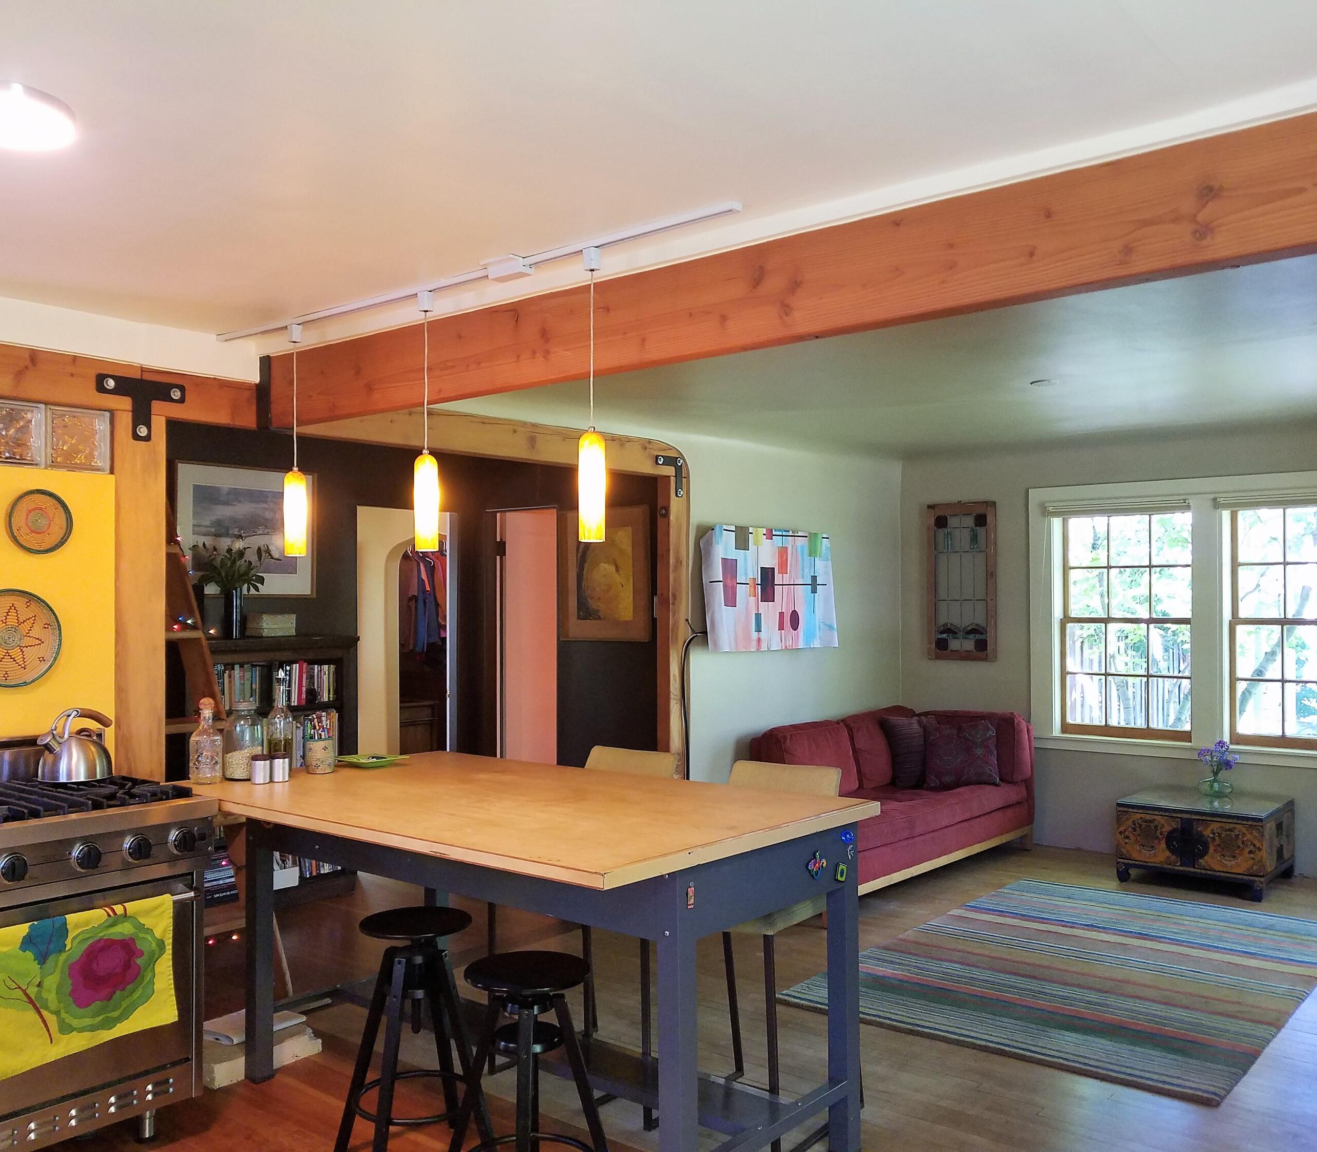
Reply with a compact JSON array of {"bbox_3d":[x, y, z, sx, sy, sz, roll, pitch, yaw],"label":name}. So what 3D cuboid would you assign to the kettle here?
[{"bbox_3d":[-1.719,0.494,3.395,0.195,0.203,0.205,-1,-2,41],"label":"kettle"}]

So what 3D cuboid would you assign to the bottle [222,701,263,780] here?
[{"bbox_3d":[-1.373,0.537,3.824,0.125,0.262,0.125,-1,-2,40],"label":"bottle"}]

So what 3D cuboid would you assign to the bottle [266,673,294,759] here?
[{"bbox_3d":[-1.236,0.481,3.782,0.085,0.339,0.085,-1,-2,39],"label":"bottle"}]

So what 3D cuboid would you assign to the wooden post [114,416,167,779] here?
[{"bbox_3d":[-1.780,0.522,3.873,0.150,2.124,0.176,-1,-2,39],"label":"wooden post"}]

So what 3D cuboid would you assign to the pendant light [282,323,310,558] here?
[{"bbox_3d":[-1.208,-0.452,3.837,0.080,0.773,0.080,-1,-2,39],"label":"pendant light"}]

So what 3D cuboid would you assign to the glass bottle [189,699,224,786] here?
[{"bbox_3d":[-1.420,0.514,3.629,0.104,0.265,0.104,-1,-2,39],"label":"glass bottle"}]

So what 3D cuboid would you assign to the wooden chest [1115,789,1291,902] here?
[{"bbox_3d":[2.943,1.429,6.221,0.723,0.420,0.650,-1,-2,39],"label":"wooden chest"}]

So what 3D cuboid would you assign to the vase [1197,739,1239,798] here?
[{"bbox_3d":[3.090,1.064,6.386,0.219,0.301,0.202,-1,-2,39],"label":"vase"}]

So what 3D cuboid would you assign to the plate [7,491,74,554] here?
[{"bbox_3d":[-1.916,-0.167,3.579,0.040,0.196,0.196,-1,-2,39],"label":"plate"}]

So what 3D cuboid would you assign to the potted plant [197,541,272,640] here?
[{"bbox_3d":[-2.053,0.061,5.596,0.350,0.489,0.350,-1,-2,40],"label":"potted plant"}]

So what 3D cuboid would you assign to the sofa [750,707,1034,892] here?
[{"bbox_3d":[1.202,1.216,6.439,0.890,0.855,2.330,-1,-2,40],"label":"sofa"}]

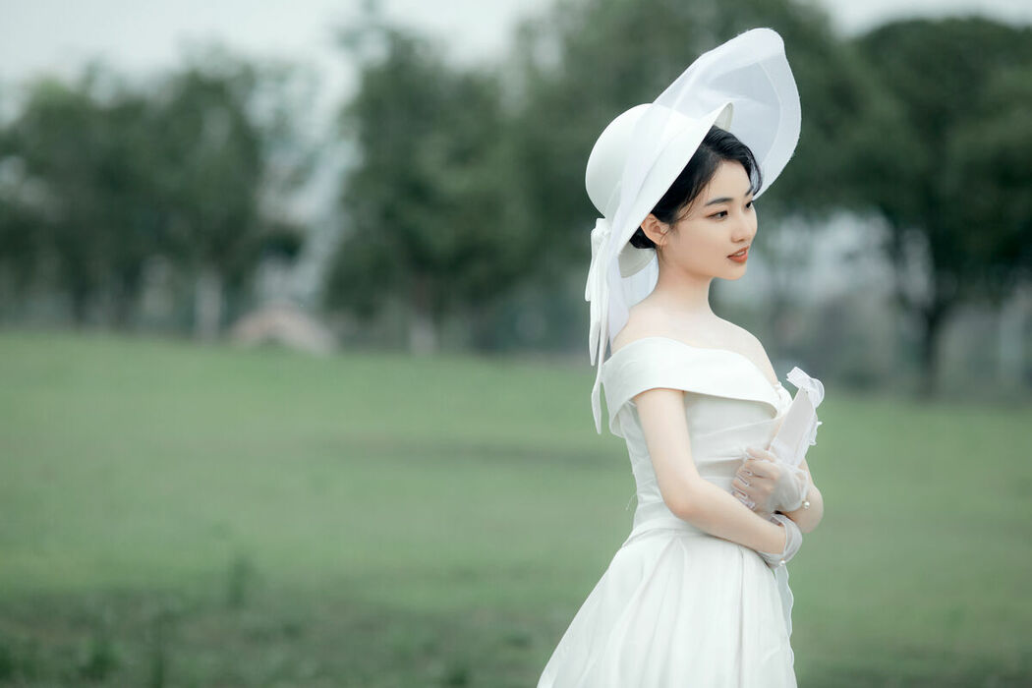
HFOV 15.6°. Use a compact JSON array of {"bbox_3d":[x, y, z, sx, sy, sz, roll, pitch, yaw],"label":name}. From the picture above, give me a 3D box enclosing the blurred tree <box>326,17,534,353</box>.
[{"bbox_3d":[-1.374,-2.552,60.000,3.300,5.400,3.200,0,1,0],"label":"blurred tree"}]

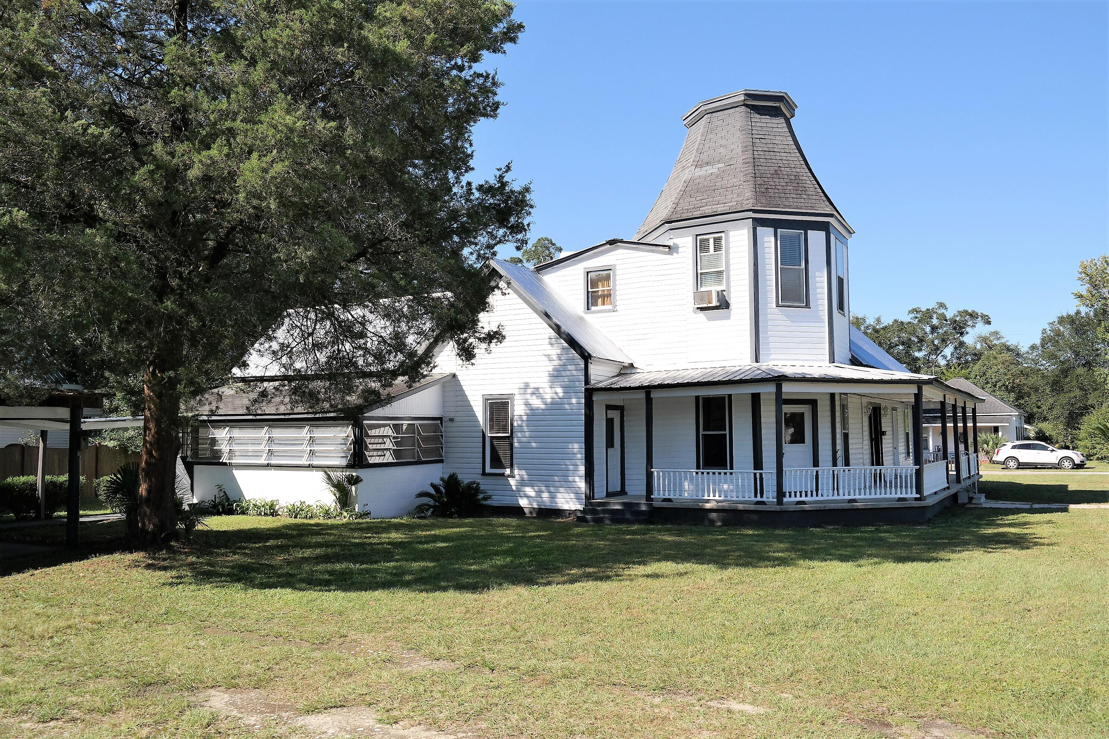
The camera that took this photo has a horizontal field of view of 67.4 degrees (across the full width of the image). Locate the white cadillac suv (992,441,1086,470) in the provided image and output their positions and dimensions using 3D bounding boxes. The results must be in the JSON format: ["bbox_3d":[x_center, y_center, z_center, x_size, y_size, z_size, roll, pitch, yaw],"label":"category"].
[{"bbox_3d":[28.650,5.054,49.323,4.830,1.670,1.910,-2,-5,25],"label":"white cadillac suv"}]

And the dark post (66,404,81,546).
[{"bbox_3d":[-8.100,1.765,14.096,0.160,2.460,0.160,-3,-5,31],"label":"dark post"}]

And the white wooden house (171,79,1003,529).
[{"bbox_3d":[2.362,-1.389,26.663,19.120,10.630,20.650,-3,-5,31],"label":"white wooden house"}]

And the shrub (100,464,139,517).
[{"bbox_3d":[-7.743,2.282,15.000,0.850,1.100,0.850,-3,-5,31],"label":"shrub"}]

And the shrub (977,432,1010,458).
[{"bbox_3d":[29.958,5.346,57.000,2.200,2.100,2.300,-3,-5,31],"label":"shrub"}]

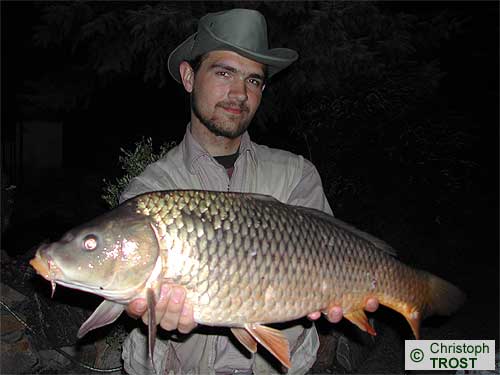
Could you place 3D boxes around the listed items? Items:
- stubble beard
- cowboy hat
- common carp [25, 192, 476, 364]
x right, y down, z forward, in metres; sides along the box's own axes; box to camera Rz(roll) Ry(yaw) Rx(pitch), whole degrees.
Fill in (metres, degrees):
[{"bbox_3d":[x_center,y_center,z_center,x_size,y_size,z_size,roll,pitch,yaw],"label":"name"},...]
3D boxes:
[{"bbox_3d":[-0.061,-0.144,1.100,0.125,0.095,0.085,12,-3,-20],"label":"stubble beard"},{"bbox_3d":[-0.039,-0.297,1.155,0.280,0.130,0.310,13,-4,-19],"label":"cowboy hat"},{"bbox_3d":[0.030,0.125,0.765,0.645,0.225,0.140,8,-12,-18],"label":"common carp"}]

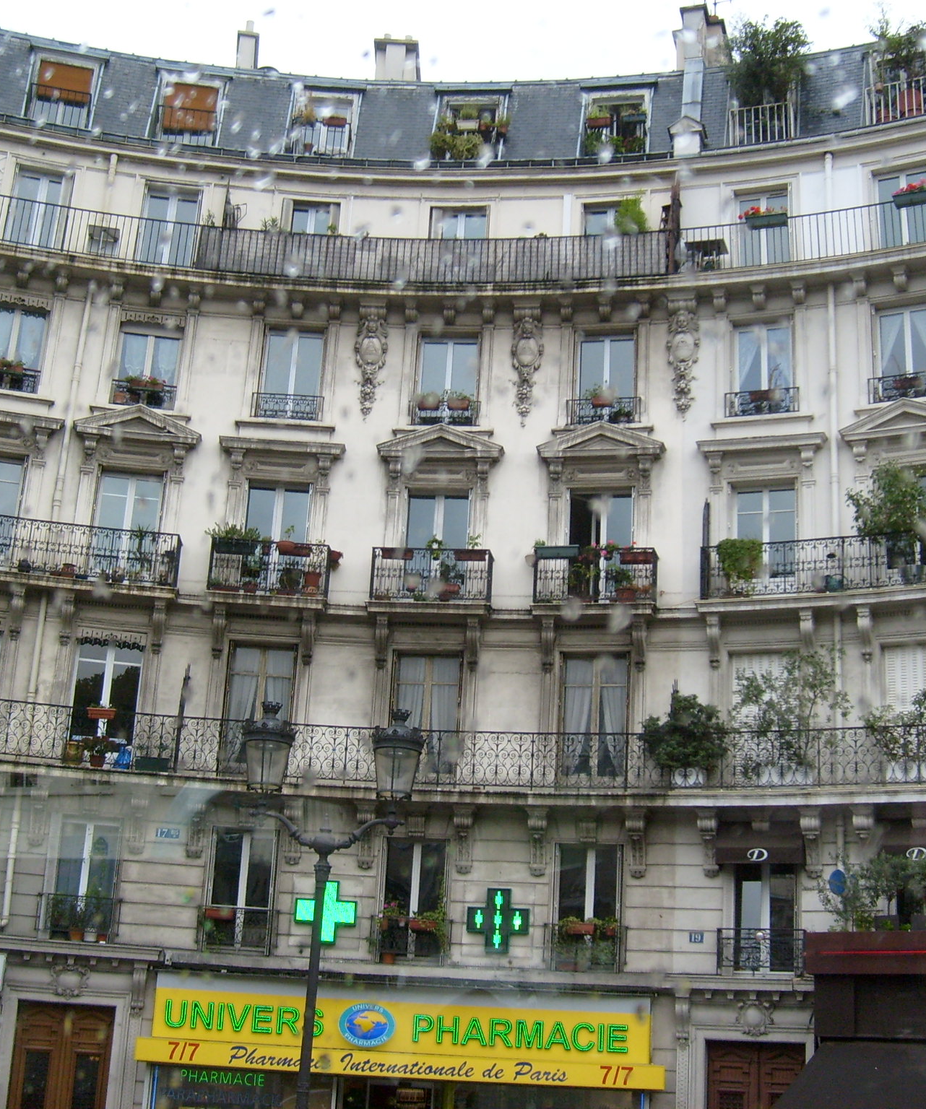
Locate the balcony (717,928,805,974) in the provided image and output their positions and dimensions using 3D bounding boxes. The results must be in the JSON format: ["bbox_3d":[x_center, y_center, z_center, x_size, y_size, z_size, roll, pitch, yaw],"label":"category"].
[{"bbox_3d":[4.836,6.454,24.282,1.440,0.730,0.280,-3,-20,19],"label":"balcony"}]

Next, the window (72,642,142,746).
[{"bbox_3d":[-6.492,2.659,27.182,1.120,2.270,0.200,6,-18,-7],"label":"window"}]

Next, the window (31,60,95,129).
[{"bbox_3d":[-7.982,-9.170,29.855,1.110,1.500,0.200,8,-20,-13],"label":"window"}]

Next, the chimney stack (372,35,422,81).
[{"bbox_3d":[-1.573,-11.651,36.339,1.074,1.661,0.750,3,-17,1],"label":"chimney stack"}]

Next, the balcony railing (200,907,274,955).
[{"bbox_3d":[-4.047,6.768,26.870,1.360,0.754,0.220,4,-17,-2],"label":"balcony railing"}]

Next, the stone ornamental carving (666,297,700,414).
[{"bbox_3d":[4.195,-3.801,28.547,0.600,2.330,0.220,-2,-19,16],"label":"stone ornamental carving"}]

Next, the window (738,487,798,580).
[{"bbox_3d":[5.653,-0.344,27.879,1.175,1.943,0.150,-3,-18,20],"label":"window"}]

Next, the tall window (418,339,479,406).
[{"bbox_3d":[-0.273,-3.333,28.284,1.104,1.652,0.200,1,-19,5],"label":"tall window"}]

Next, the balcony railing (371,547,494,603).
[{"bbox_3d":[-0.571,0.474,28.453,2.240,1.042,0.630,1,-17,6],"label":"balcony railing"}]

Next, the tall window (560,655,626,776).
[{"bbox_3d":[2.340,2.888,26.508,1.180,2.290,0.200,-1,-19,12],"label":"tall window"}]

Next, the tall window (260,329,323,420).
[{"bbox_3d":[-3.330,-3.480,29.148,1.180,1.990,0.200,4,-19,-2],"label":"tall window"}]

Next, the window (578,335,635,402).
[{"bbox_3d":[2.744,-3.422,28.615,1.090,1.730,0.200,-1,-19,12],"label":"window"}]

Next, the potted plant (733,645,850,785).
[{"bbox_3d":[5.351,2.610,24.214,1.800,2.150,1.200,-4,-21,19],"label":"potted plant"}]

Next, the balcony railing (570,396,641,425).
[{"bbox_3d":[2.577,-2.598,27.116,1.285,0.531,0.300,-1,-20,12],"label":"balcony railing"}]

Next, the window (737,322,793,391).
[{"bbox_3d":[5.444,-3.403,27.099,1.032,1.687,0.200,-3,-20,18],"label":"window"}]

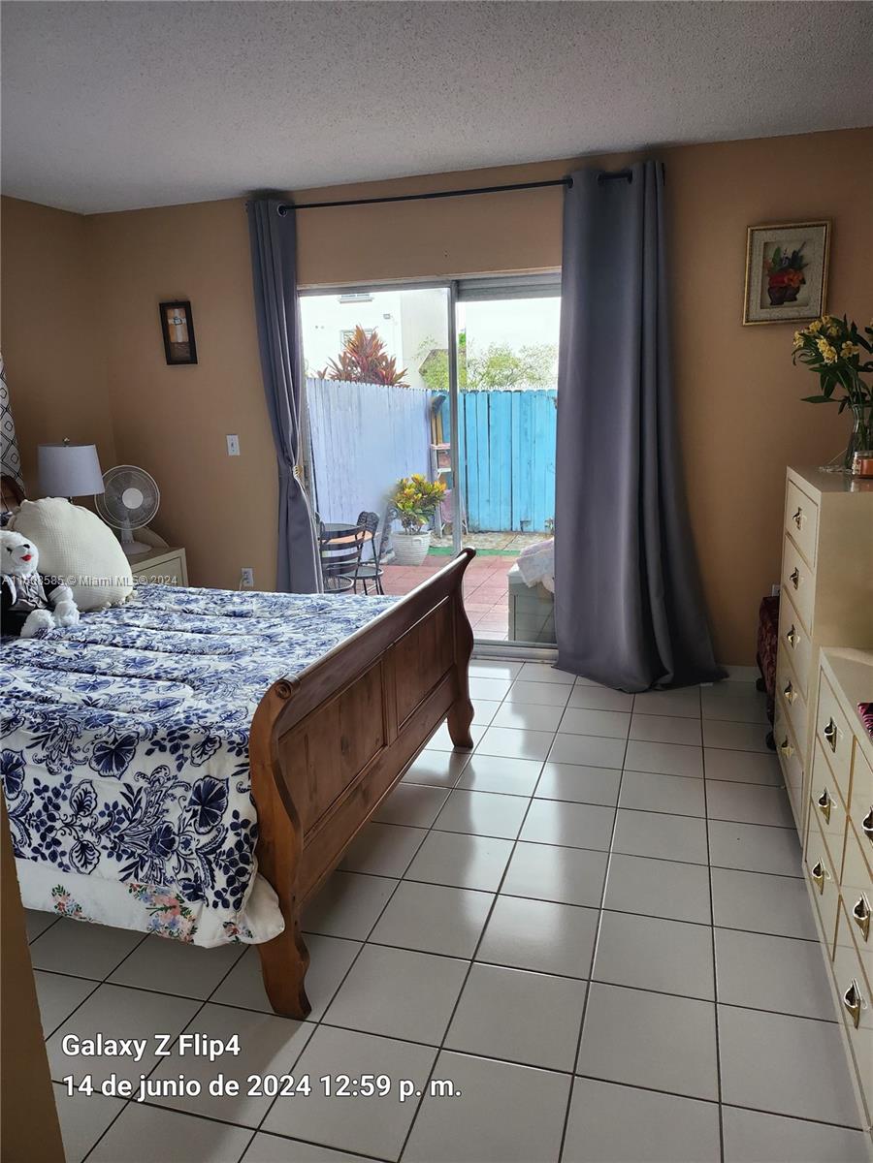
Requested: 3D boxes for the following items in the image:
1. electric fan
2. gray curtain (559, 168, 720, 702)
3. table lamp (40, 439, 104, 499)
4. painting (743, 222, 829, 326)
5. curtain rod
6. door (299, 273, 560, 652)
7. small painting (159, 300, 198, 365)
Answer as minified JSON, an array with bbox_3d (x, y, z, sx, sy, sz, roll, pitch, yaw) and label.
[{"bbox_3d":[-1.830,-0.433,4.784,0.380,0.510,0.270,-13,17,-41],"label":"electric fan"},{"bbox_3d":[0.987,-0.690,3.902,0.860,2.477,0.281,2,13,17],"label":"gray curtain"},{"bbox_3d":[-1.943,-0.410,4.300,0.335,0.685,0.335,2,13,17],"label":"table lamp"},{"bbox_3d":[1.610,-1.412,3.707,0.355,0.430,0.030,2,13,17],"label":"painting"},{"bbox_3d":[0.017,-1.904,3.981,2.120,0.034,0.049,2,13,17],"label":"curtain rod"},{"bbox_3d":[0.126,-0.581,4.462,1.754,2.034,0.098,2,13,17],"label":"door"},{"bbox_3d":[-1.494,-1.431,4.659,0.207,0.346,0.024,2,13,17],"label":"small painting"}]

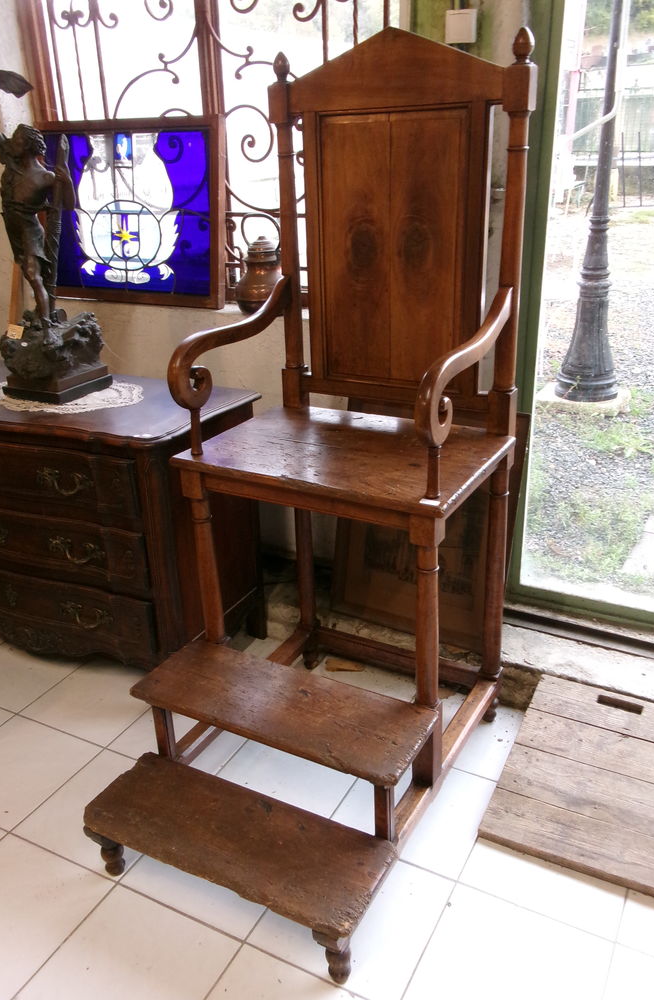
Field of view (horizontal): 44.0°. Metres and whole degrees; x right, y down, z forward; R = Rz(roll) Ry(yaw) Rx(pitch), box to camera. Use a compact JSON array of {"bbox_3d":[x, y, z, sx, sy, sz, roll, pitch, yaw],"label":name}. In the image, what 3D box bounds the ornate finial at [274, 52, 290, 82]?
[{"bbox_3d":[-0.102,-0.981,1.833,0.033,0.059,0.033,-1,23,1],"label":"ornate finial"}]

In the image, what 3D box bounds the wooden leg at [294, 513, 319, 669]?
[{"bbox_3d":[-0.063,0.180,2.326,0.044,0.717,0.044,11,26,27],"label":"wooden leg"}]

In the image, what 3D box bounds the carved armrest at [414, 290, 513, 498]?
[{"bbox_3d":[0.283,-0.220,1.641,0.035,0.346,0.446,11,27,28],"label":"carved armrest"}]

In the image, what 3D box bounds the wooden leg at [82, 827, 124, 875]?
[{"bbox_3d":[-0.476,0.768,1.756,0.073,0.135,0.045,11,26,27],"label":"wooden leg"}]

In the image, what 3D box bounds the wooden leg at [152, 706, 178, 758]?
[{"bbox_3d":[-0.378,0.522,1.893,0.038,0.185,0.036,11,26,27],"label":"wooden leg"}]

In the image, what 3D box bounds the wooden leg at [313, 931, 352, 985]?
[{"bbox_3d":[0.014,0.855,1.513,0.059,0.135,0.045,11,26,27],"label":"wooden leg"}]

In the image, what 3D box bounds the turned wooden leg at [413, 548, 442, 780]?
[{"bbox_3d":[0.208,0.358,1.687,0.046,0.600,0.046,-1,23,1],"label":"turned wooden leg"}]

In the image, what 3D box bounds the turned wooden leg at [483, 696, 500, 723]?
[{"bbox_3d":[0.443,0.572,2.200,0.040,0.089,0.040,11,26,27],"label":"turned wooden leg"}]

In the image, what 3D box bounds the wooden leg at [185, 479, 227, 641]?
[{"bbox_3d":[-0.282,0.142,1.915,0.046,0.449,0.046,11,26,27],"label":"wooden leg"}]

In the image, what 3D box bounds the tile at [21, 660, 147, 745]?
[{"bbox_3d":[-0.658,0.579,2.358,0.323,0.010,0.323,10,26,26],"label":"tile"}]

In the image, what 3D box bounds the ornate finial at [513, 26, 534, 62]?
[{"bbox_3d":[0.381,-0.881,1.569,0.035,0.062,0.035,11,26,27],"label":"ornate finial"}]

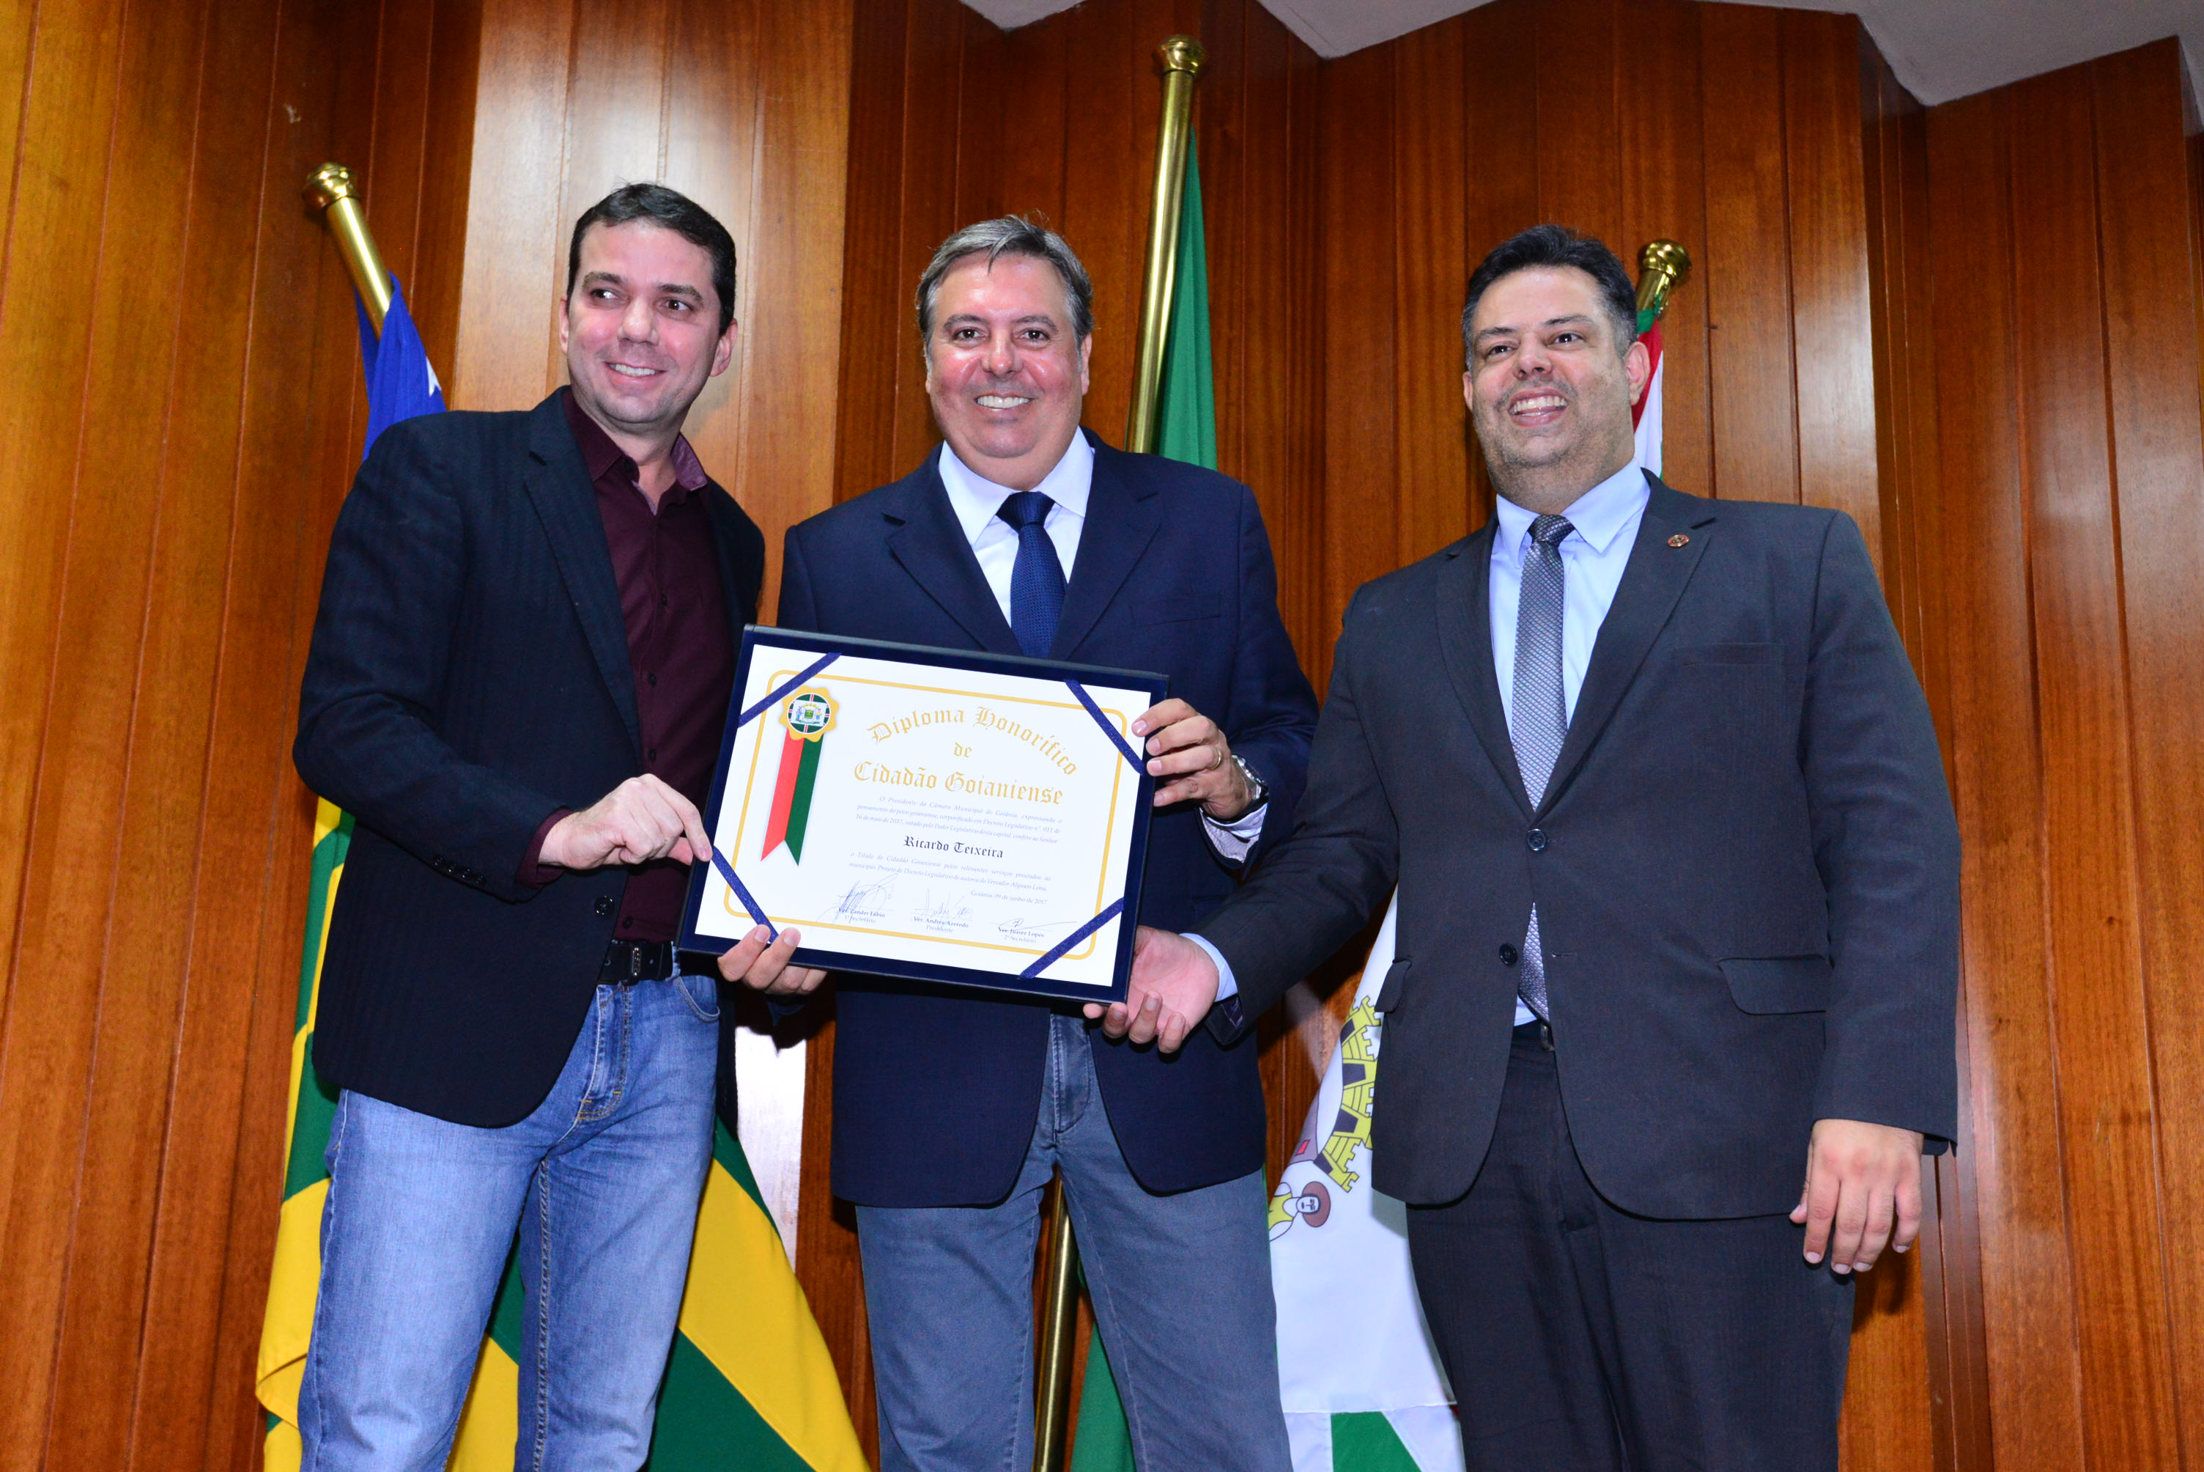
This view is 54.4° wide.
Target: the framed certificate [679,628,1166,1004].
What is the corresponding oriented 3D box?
[{"bbox_3d":[-0.167,0.074,2.058,0.428,0.327,0.020,7,-19,3],"label":"framed certificate"}]

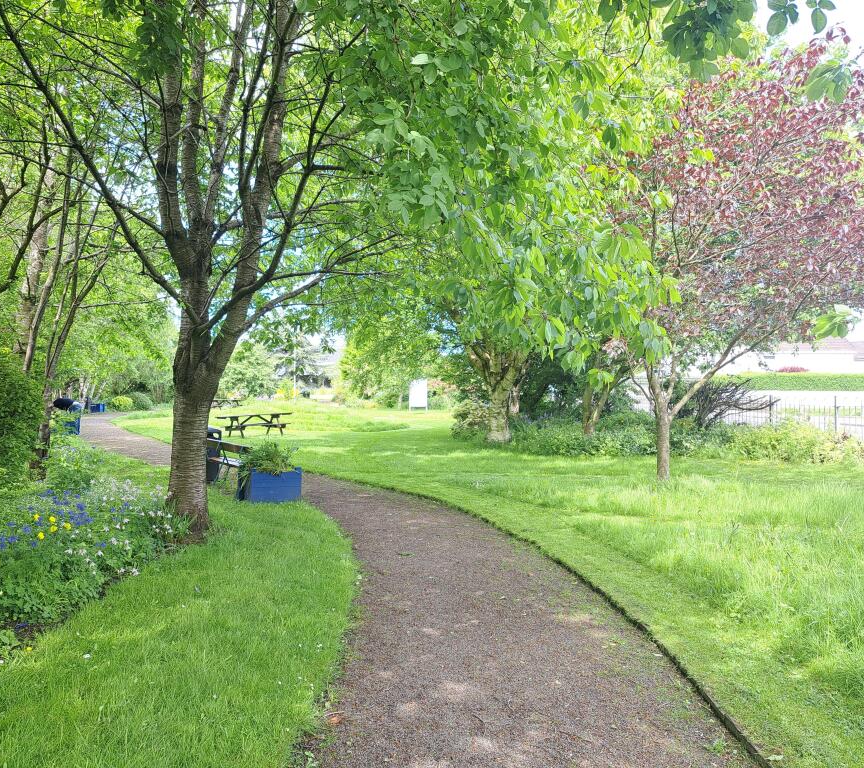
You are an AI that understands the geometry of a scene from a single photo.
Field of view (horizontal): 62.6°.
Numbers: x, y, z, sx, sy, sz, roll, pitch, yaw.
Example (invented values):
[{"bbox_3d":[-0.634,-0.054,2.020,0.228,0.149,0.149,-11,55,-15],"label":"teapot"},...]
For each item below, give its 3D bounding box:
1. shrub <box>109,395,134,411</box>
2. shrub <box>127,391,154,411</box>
[{"bbox_3d":[-19.930,1.255,45.500,1.650,1.050,1.500,0,0,-24],"label":"shrub"},{"bbox_3d":[-19.602,1.112,47.500,2.100,1.350,2.000,0,0,-24],"label":"shrub"}]

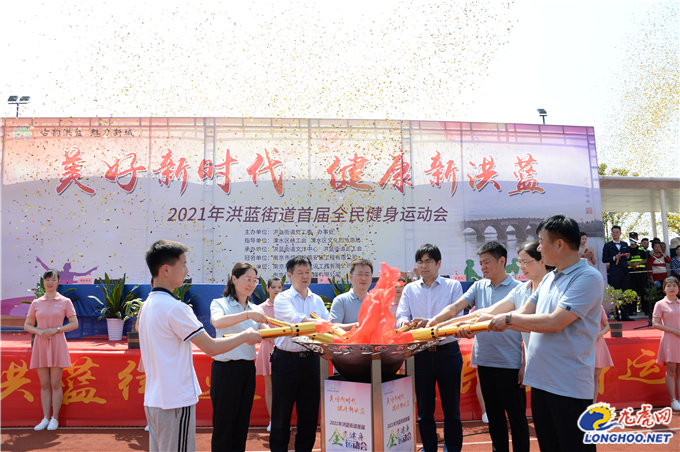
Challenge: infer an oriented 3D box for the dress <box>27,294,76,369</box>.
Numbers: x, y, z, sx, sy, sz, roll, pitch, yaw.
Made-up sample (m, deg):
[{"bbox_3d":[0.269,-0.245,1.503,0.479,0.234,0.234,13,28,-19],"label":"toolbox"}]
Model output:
[{"bbox_3d":[-3.145,1.136,5.761,0.520,0.827,0.280,2,-7,-17],"label":"dress"}]

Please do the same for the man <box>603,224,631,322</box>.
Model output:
[{"bbox_3d":[5.295,0.886,10.060,0.520,1.782,0.380,-1,-7,5],"label":"man"}]

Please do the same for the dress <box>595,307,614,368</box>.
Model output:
[{"bbox_3d":[3.064,1.304,6.390,0.470,0.800,0.280,0,-7,-4],"label":"dress"}]

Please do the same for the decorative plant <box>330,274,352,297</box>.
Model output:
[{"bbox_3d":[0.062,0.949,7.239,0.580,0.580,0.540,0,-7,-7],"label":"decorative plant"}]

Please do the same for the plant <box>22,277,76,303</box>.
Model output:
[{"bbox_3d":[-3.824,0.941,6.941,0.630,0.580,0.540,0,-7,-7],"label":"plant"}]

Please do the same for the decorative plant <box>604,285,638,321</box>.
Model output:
[{"bbox_3d":[3.678,1.006,6.907,0.420,0.480,0.400,0,-7,-7],"label":"decorative plant"}]

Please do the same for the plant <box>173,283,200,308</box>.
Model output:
[{"bbox_3d":[-2.153,0.934,7.041,0.600,0.600,0.540,0,-7,-7],"label":"plant"}]

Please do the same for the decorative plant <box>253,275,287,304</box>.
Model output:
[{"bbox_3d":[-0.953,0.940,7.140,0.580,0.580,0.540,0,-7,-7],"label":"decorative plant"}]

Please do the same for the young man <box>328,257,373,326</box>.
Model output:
[{"bbox_3d":[0.171,1.106,3.970,0.560,1.722,0.450,0,-7,-5],"label":"young man"}]

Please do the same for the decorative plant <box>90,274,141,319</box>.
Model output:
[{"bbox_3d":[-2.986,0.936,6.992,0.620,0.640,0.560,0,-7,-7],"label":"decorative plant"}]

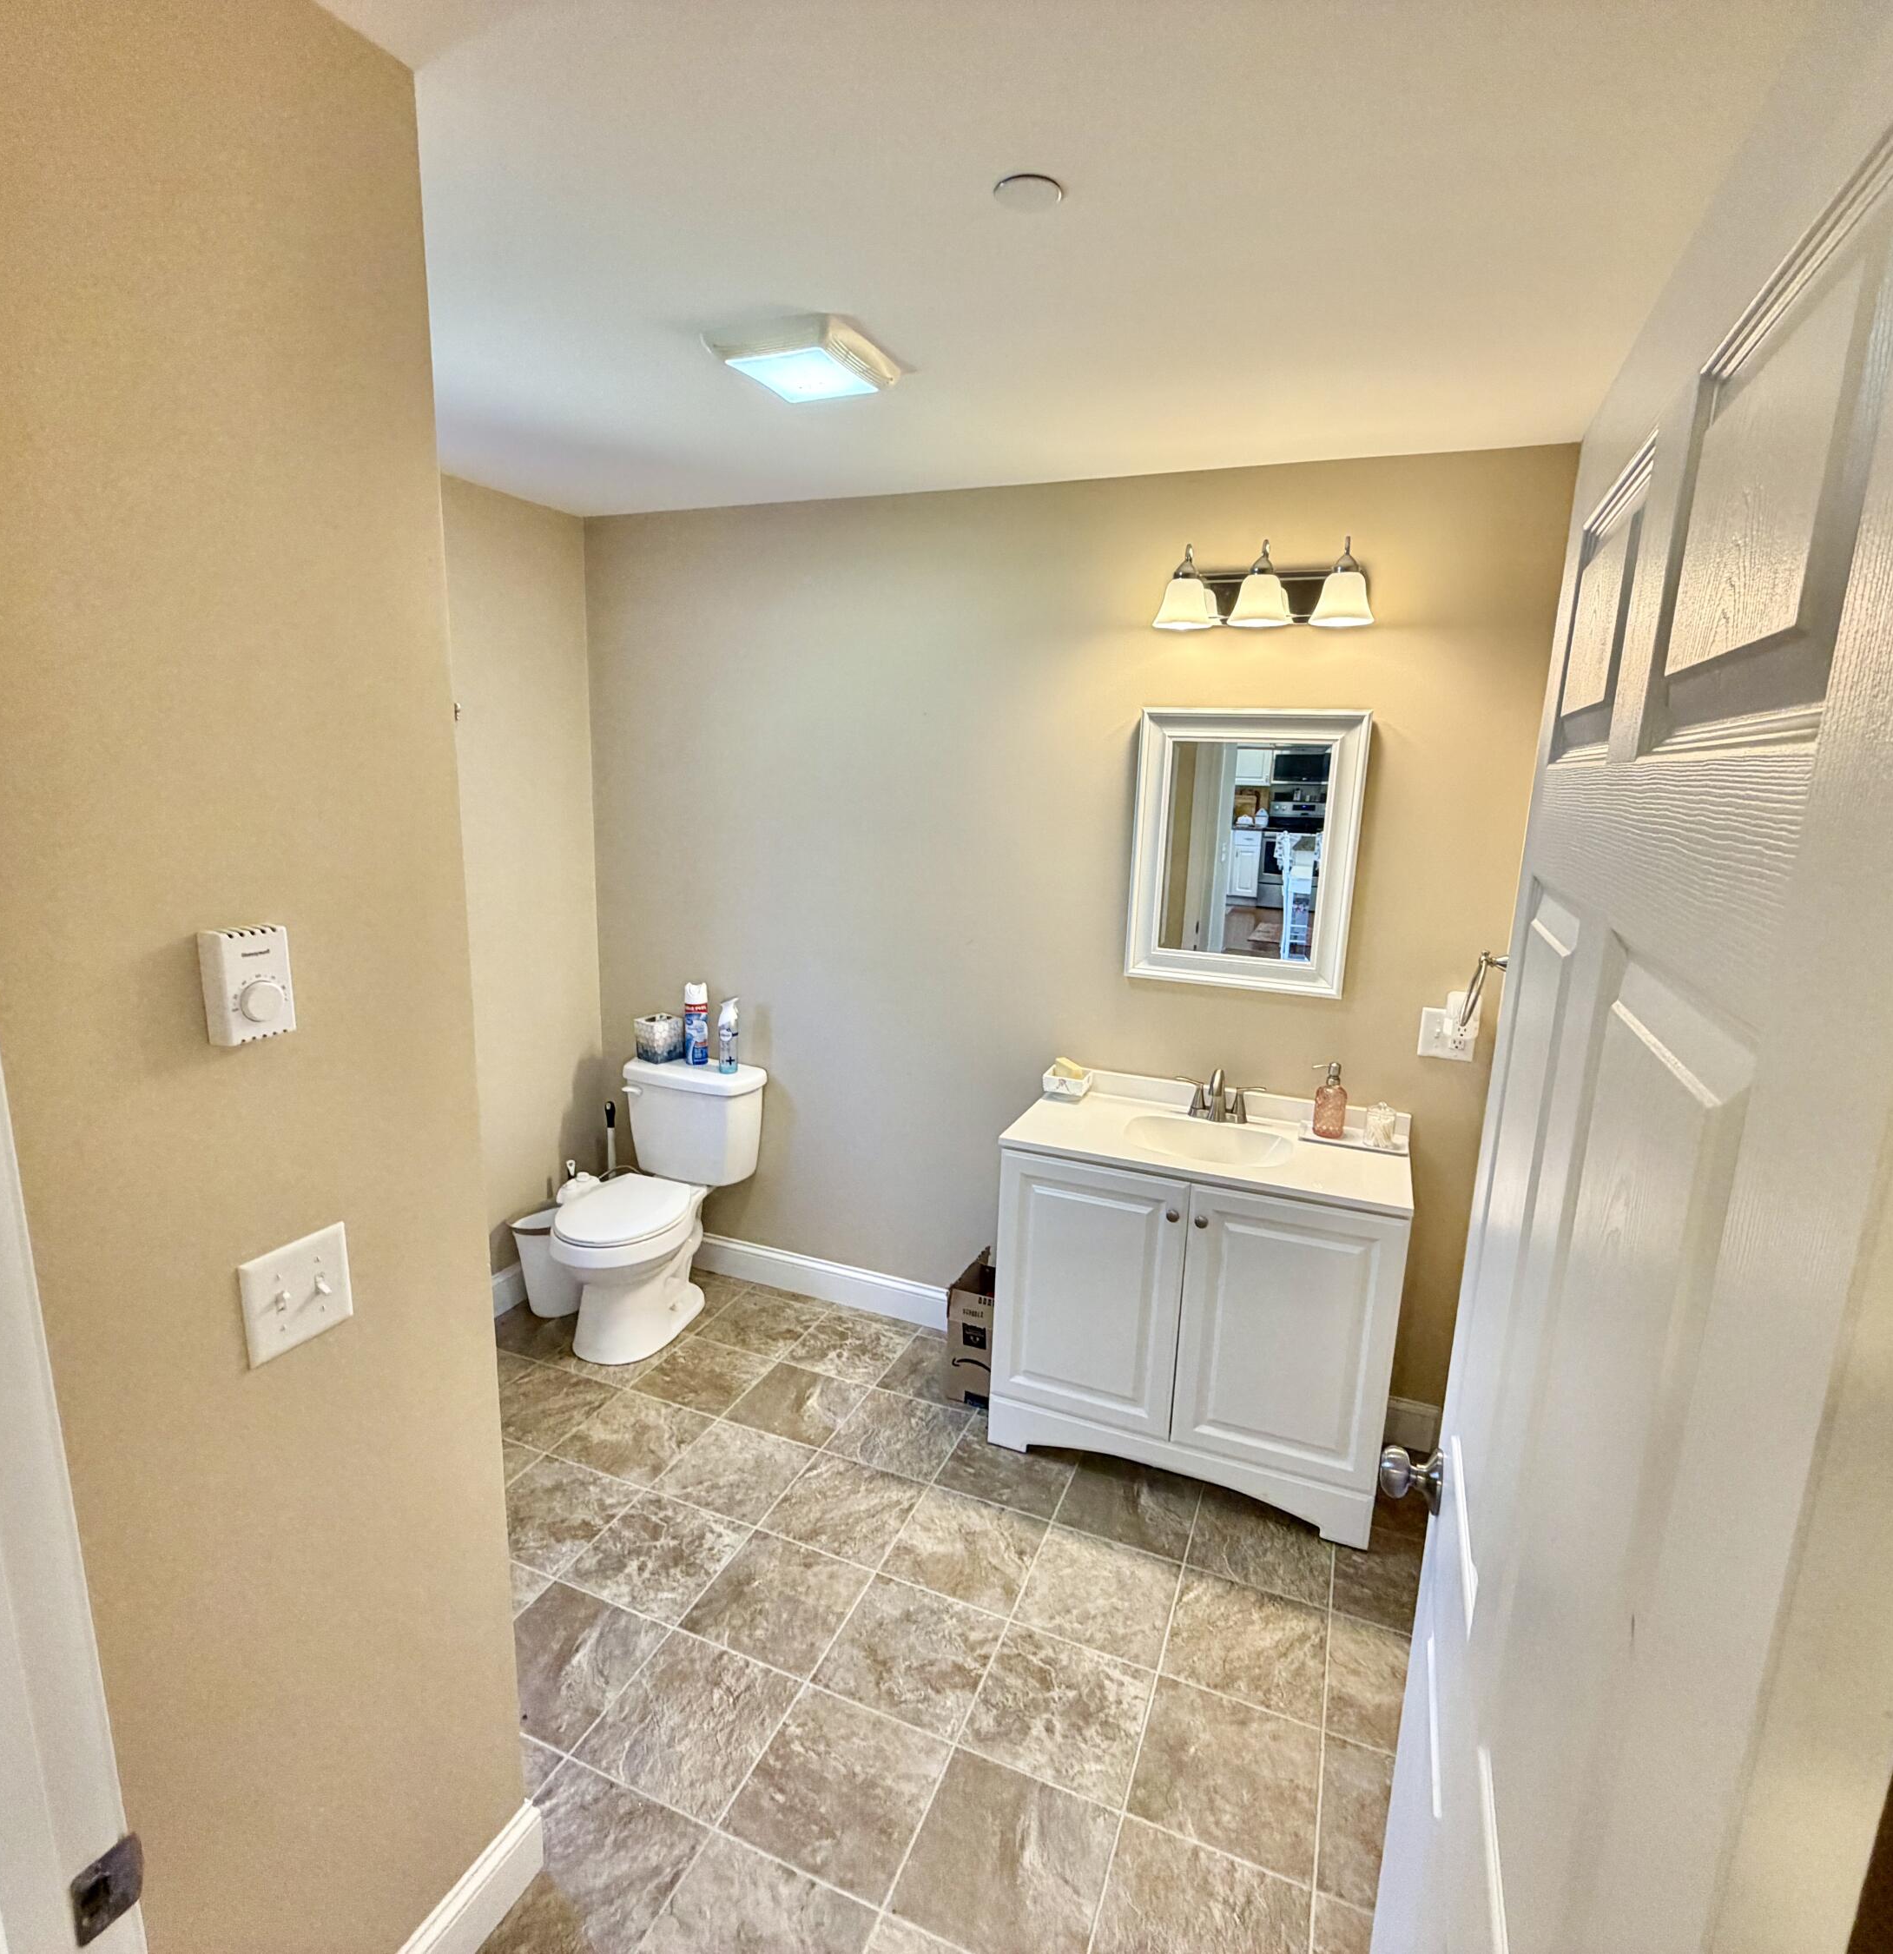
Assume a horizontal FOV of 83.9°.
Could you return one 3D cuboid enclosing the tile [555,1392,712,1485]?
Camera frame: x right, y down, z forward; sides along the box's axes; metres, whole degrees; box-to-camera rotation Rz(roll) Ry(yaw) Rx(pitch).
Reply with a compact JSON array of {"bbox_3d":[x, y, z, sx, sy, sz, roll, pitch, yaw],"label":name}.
[{"bbox_3d":[-0.795,1.186,2.710,0.302,0.010,0.302,7,13,22],"label":"tile"}]

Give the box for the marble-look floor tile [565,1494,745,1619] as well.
[{"bbox_3d":[-0.629,1.271,2.310,0.300,0.010,0.300,7,13,22],"label":"marble-look floor tile"}]

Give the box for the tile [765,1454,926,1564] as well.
[{"bbox_3d":[-0.230,1.250,2.478,0.297,0.010,0.297,7,13,21],"label":"tile"}]

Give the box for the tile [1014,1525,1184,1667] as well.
[{"bbox_3d":[0.335,1.322,2.260,0.302,0.010,0.302,7,13,22],"label":"tile"}]

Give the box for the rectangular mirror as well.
[{"bbox_3d":[0.733,-0.310,2.612,0.534,0.680,0.028,7,13,22],"label":"rectangular mirror"}]

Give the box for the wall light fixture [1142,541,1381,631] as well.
[{"bbox_3d":[0.728,-0.896,2.408,0.487,0.188,0.183,7,13,22],"label":"wall light fixture"}]

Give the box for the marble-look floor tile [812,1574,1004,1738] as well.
[{"bbox_3d":[-0.065,1.340,2.090,0.297,0.010,0.297,7,13,21],"label":"marble-look floor tile"}]

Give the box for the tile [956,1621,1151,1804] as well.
[{"bbox_3d":[0.217,1.375,1.978,0.297,0.010,0.297,7,13,21],"label":"tile"}]

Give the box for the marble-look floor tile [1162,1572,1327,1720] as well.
[{"bbox_3d":[0.614,1.351,2.136,0.300,0.010,0.300,7,13,22],"label":"marble-look floor tile"}]

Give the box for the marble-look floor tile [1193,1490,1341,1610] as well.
[{"bbox_3d":[0.731,1.294,2.412,0.300,0.010,0.300,7,13,22],"label":"marble-look floor tile"}]

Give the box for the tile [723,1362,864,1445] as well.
[{"bbox_3d":[-0.395,1.158,2.861,0.300,0.010,0.300,7,13,22],"label":"tile"}]

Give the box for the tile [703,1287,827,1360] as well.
[{"bbox_3d":[-0.561,1.074,3.264,0.302,0.010,0.302,7,13,22],"label":"tile"}]

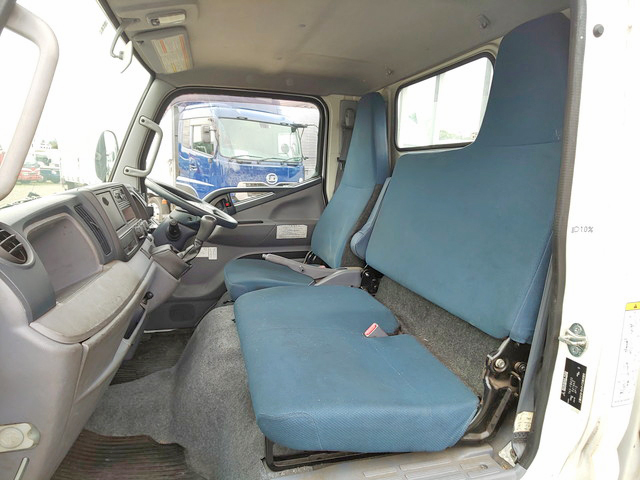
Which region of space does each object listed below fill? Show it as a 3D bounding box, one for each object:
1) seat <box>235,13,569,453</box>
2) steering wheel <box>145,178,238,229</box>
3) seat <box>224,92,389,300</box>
[{"bbox_3d":[0.147,-0.085,1.084,0.771,0.949,0.751,-2,12,-16],"label":"seat"},{"bbox_3d":[-0.539,-0.136,1.555,0.405,0.085,0.405,28,2,-20],"label":"steering wheel"},{"bbox_3d":[-0.070,-0.221,1.696,0.705,0.908,0.482,-2,12,-16],"label":"seat"}]

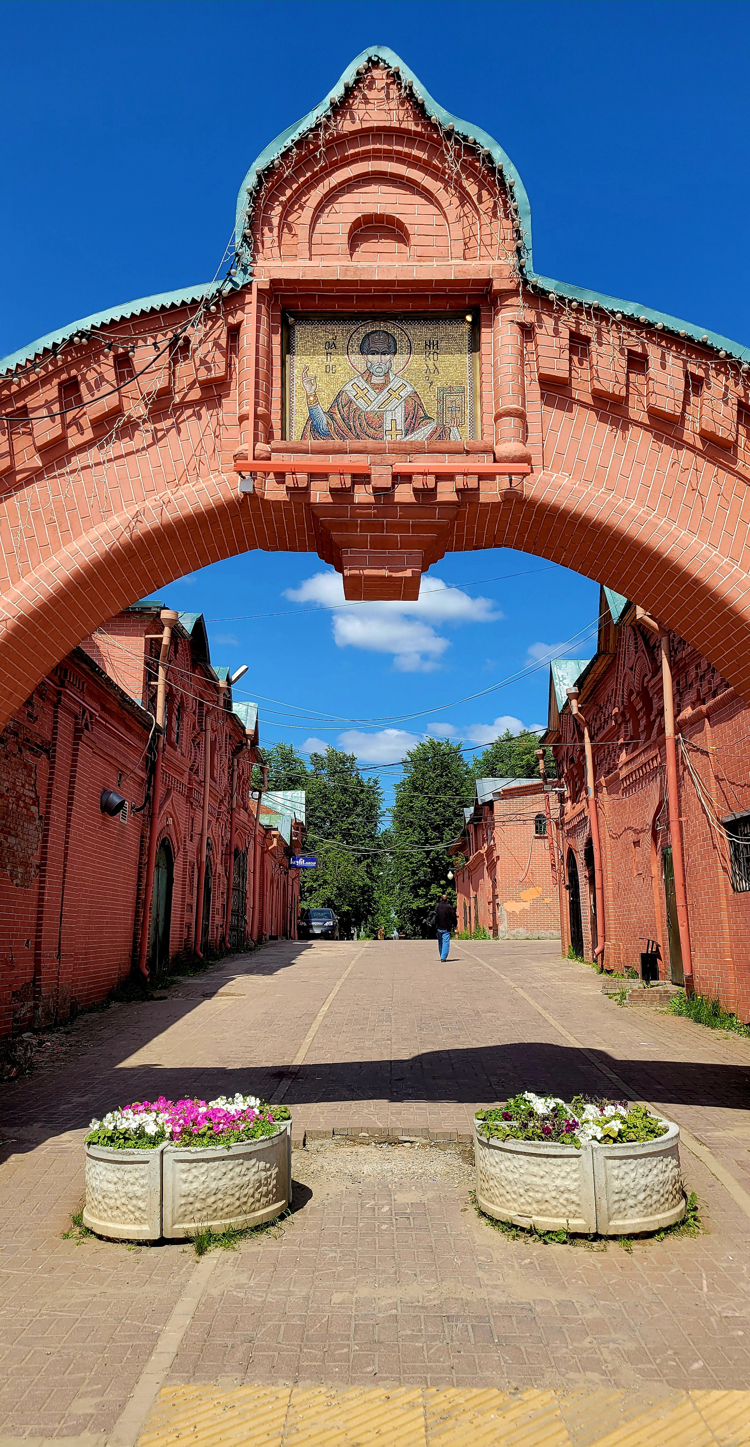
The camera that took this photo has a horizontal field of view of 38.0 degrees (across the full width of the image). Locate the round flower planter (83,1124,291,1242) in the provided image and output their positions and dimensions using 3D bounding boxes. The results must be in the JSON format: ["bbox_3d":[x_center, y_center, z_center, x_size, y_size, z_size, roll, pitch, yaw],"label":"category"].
[{"bbox_3d":[-1.117,2.656,6.472,1.230,0.480,1.230,0,-11,0],"label":"round flower planter"}]

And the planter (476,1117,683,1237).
[{"bbox_3d":[1.228,2.645,6.525,1.230,0.480,1.230,0,-11,0],"label":"planter"}]

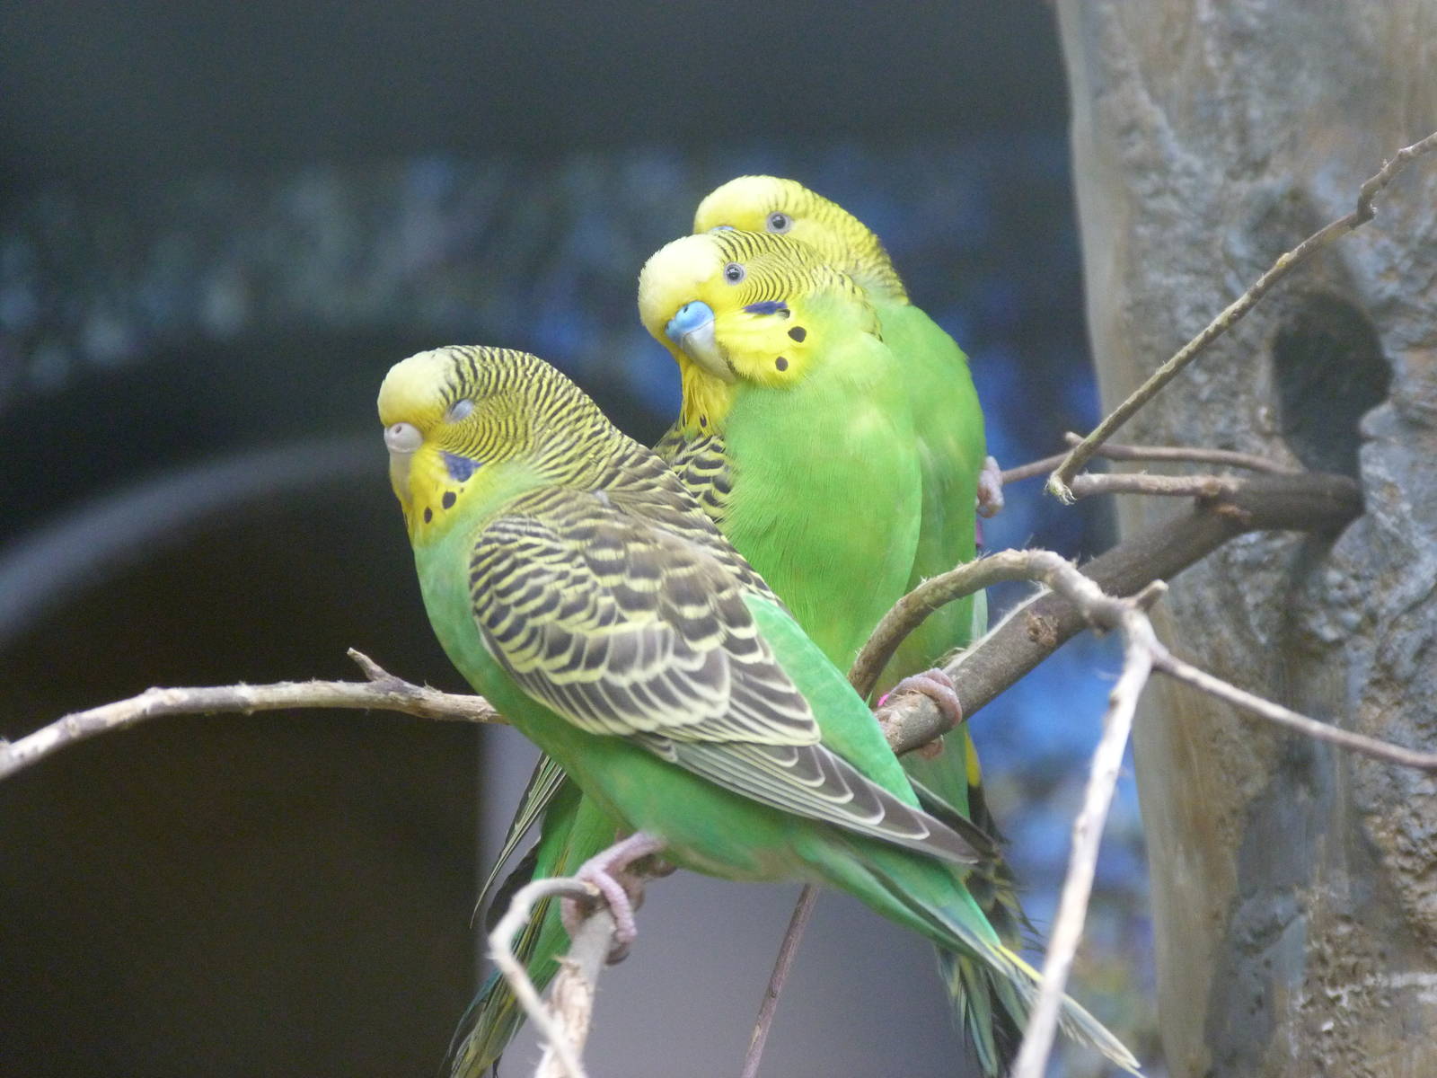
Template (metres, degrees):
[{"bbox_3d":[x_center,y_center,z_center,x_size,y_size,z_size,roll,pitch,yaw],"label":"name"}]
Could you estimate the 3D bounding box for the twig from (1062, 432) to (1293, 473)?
[{"bbox_3d":[0.087,-0.016,2.080,0.049,0.005,0.004,5,-2,-24],"label":"twig"}]

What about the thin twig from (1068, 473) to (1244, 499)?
[{"bbox_3d":[0.083,-0.010,2.070,0.039,0.005,0.004,0,0,-31],"label":"thin twig"}]

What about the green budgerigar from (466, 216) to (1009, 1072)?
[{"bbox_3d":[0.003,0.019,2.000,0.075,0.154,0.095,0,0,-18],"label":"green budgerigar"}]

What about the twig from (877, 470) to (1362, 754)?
[{"bbox_3d":[0.076,0.013,2.045,0.121,0.020,0.016,-24,14,-35],"label":"twig"}]

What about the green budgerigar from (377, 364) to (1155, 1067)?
[{"bbox_3d":[0.007,0.030,1.950,0.137,0.130,0.055,0,0,15],"label":"green budgerigar"}]

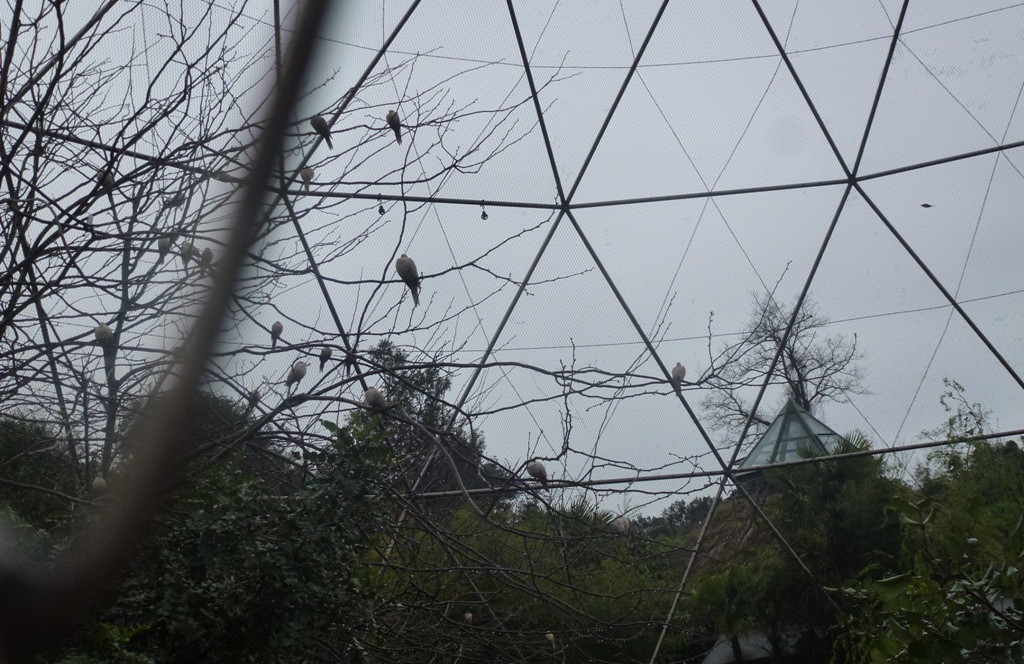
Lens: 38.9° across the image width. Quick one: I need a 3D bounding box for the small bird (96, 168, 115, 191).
[{"bbox_3d":[-2.658,-0.973,9.500,0.110,0.260,0.170,-9,-11,19],"label":"small bird"}]

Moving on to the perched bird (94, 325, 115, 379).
[{"bbox_3d":[-2.302,0.105,8.200,0.110,0.270,0.150,-4,-11,-6],"label":"perched bird"}]

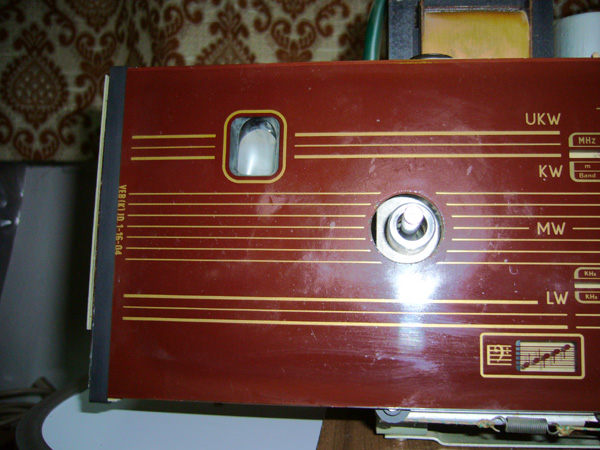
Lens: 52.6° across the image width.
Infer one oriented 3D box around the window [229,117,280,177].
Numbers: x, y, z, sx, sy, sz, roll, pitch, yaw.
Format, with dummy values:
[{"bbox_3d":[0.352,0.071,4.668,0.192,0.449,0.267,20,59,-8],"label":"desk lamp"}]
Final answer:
[{"bbox_3d":[-0.019,-0.032,0.250,0.021,0.025,0.005,0,-7,6],"label":"window"}]

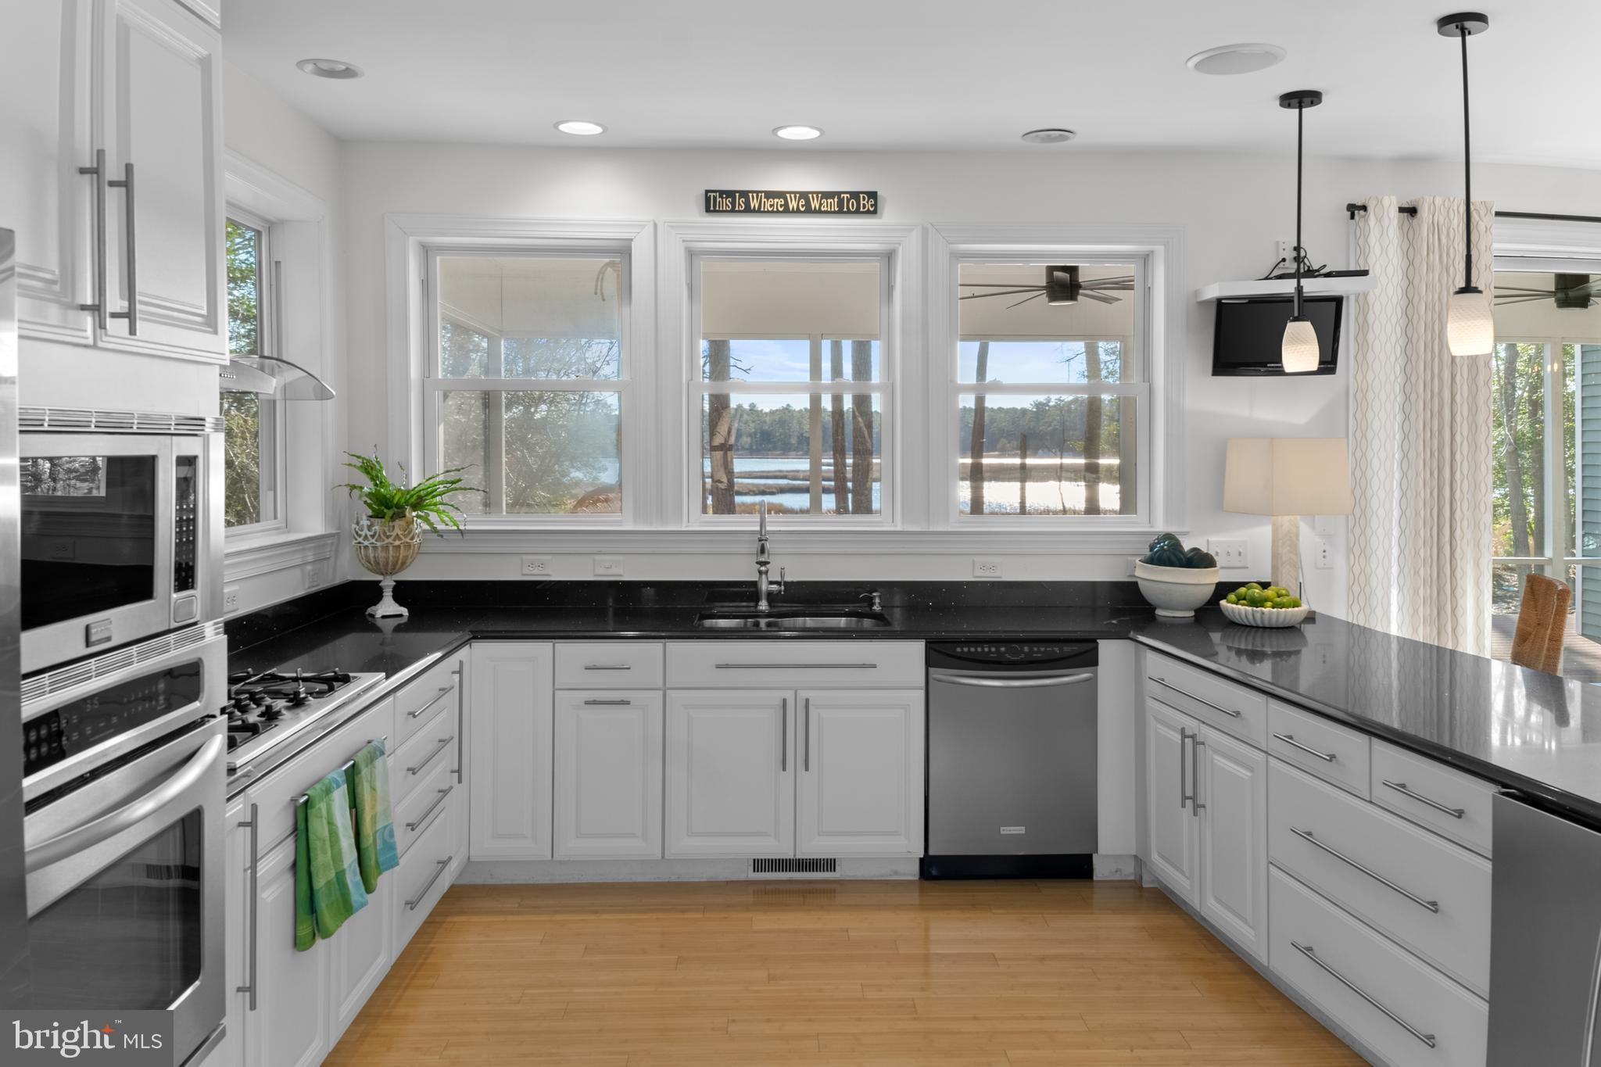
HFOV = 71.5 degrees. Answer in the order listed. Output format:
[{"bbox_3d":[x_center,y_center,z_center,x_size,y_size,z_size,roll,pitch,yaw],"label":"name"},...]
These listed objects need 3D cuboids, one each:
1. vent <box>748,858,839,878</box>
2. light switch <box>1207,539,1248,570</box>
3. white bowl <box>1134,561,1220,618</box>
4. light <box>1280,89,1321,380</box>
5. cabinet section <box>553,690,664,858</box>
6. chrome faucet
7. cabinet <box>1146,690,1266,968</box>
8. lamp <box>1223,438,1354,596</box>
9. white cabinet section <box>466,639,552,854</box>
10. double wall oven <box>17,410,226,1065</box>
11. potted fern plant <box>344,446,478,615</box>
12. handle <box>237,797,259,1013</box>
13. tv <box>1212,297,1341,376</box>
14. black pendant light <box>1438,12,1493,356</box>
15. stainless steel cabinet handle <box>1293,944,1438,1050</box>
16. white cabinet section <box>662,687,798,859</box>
[{"bbox_3d":[-0.022,1.183,3.950,0.330,0.078,0.015,0,2,-2],"label":"vent"},{"bbox_3d":[1.732,0.081,4.495,0.164,0.118,0.014,0,3,-2],"label":"light switch"},{"bbox_3d":[1.436,0.215,4.240,0.320,0.195,0.320,0,2,0],"label":"white bowl"},{"bbox_3d":[1.700,-1.018,3.770,0.145,0.945,0.145,0,1,-10],"label":"light"},{"bbox_3d":[-0.678,0.830,4.170,0.385,0.590,0.560,0,3,-2],"label":"cabinet section"},{"bbox_3d":[-0.113,0.084,4.260,0.117,0.430,0.260,0,2,-3],"label":"chrome faucet"},{"bbox_3d":[1.535,0.890,3.530,0.570,0.615,0.690,-1,3,-10],"label":"cabinet"},{"bbox_3d":[1.856,-0.024,4.240,0.345,0.670,0.345,0,2,-7],"label":"lamp"},{"bbox_3d":[-1.015,0.747,4.160,0.305,0.765,0.560,0,3,-2],"label":"white cabinet section"},{"bbox_3d":[-1.320,0.375,1.660,0.620,1.110,0.760,0,3,-2],"label":"double wall oven"},{"bbox_3d":[-1.475,0.000,4.190,0.520,0.630,0.450,0,3,-2],"label":"potted fern plant"},{"bbox_3d":[-1.055,0.712,2.119,0.037,0.400,0.012,0,2,-3],"label":"handle"},{"bbox_3d":[1.846,-0.762,4.300,0.456,0.300,0.060,2,10,13],"label":"tv"},{"bbox_3d":[1.857,-0.968,3.100,0.142,0.940,0.142,0,2,0],"label":"black pendant light"},{"bbox_3d":[1.351,1.098,2.676,0.036,0.013,0.550,0,2,-7],"label":"stainless steel cabinet handle"},{"bbox_3d":[-0.256,0.831,4.185,0.455,0.590,0.560,0,3,-2],"label":"white cabinet section"}]

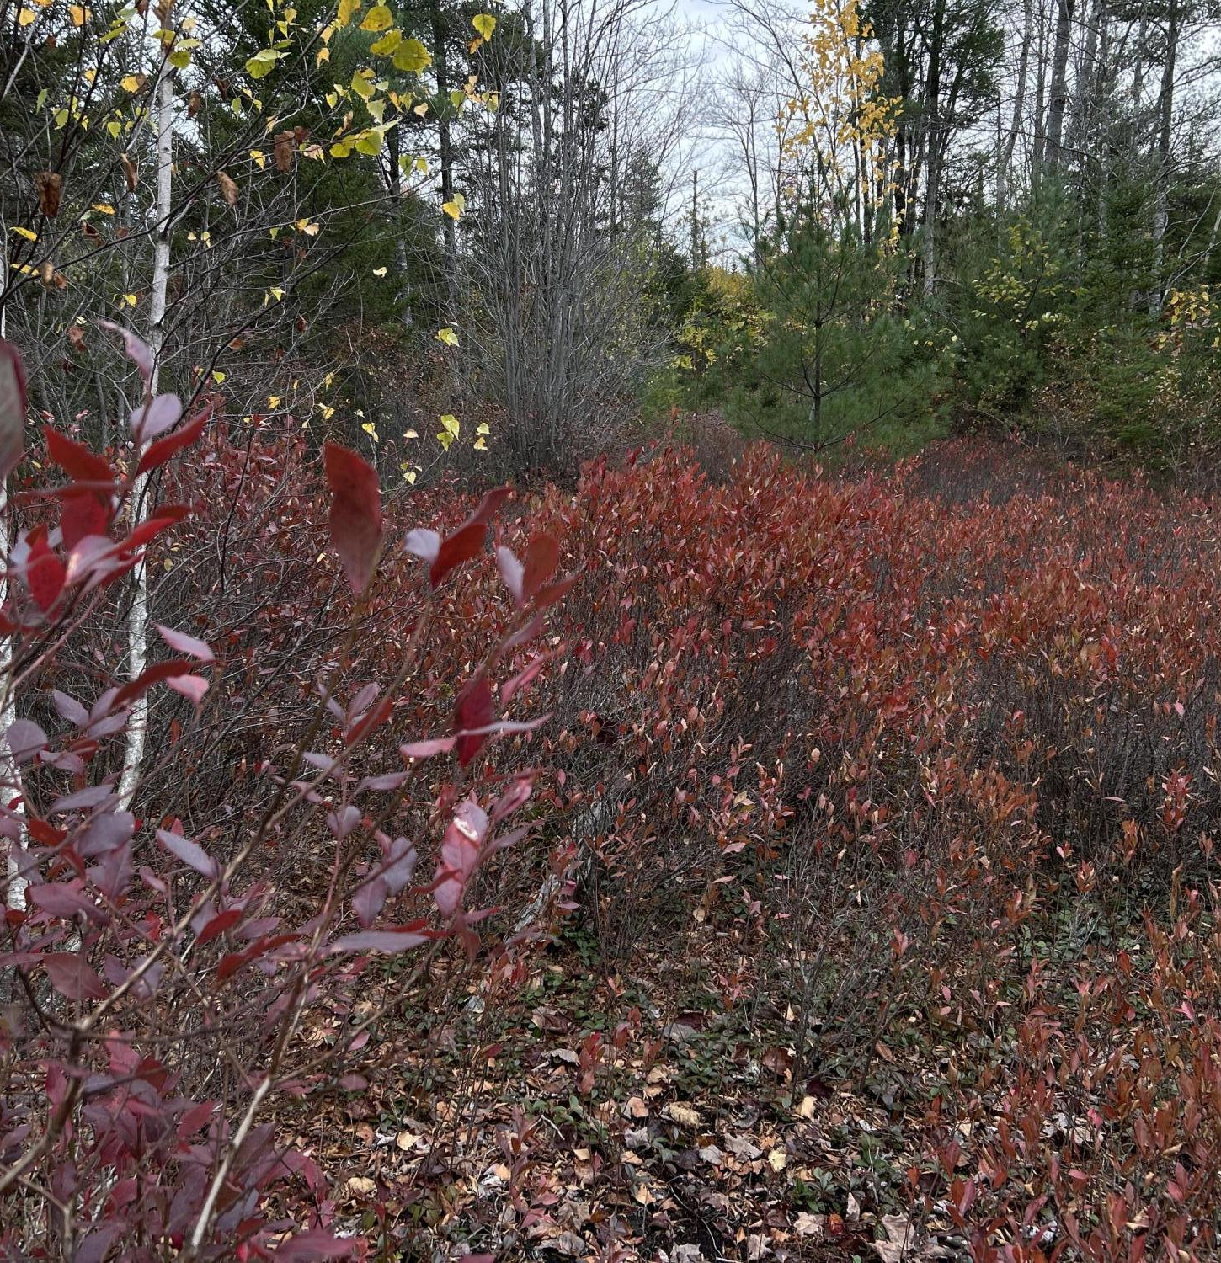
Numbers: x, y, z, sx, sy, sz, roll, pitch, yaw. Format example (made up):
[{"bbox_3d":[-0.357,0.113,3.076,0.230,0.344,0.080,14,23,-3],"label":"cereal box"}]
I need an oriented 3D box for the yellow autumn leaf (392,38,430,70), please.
[{"bbox_3d":[-0.284,-0.822,1.800,0.056,0.047,0.025,-1,7,-9],"label":"yellow autumn leaf"}]

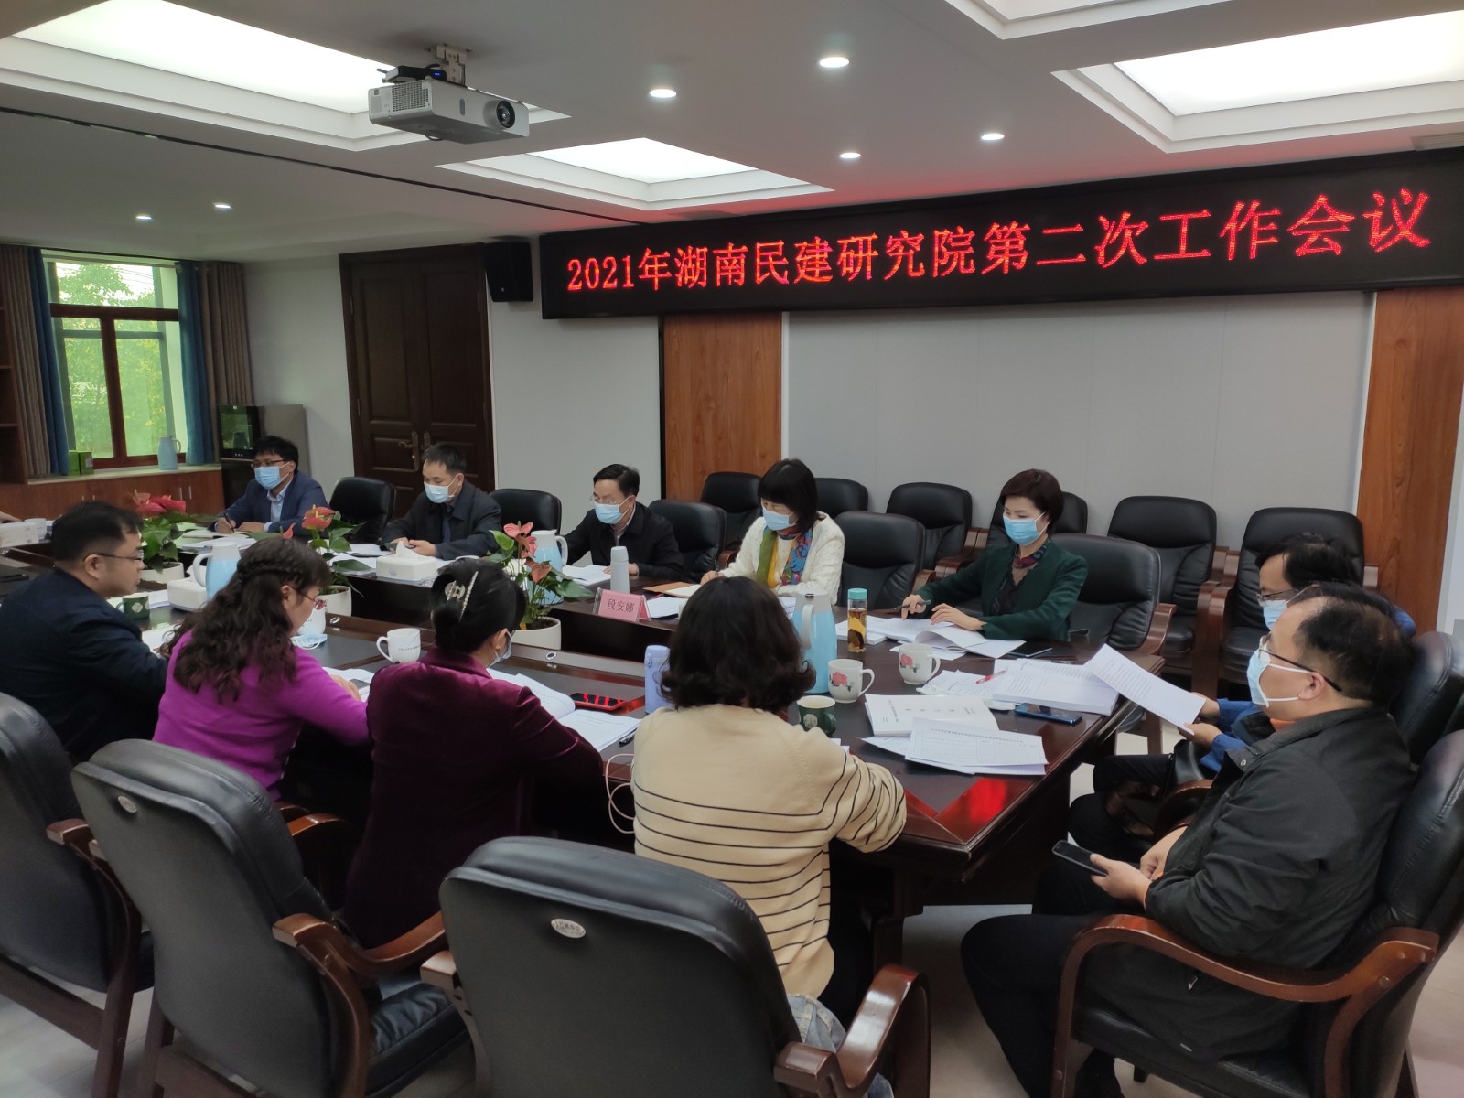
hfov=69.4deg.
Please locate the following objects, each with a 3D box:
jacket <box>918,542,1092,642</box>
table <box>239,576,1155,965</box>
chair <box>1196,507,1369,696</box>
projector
[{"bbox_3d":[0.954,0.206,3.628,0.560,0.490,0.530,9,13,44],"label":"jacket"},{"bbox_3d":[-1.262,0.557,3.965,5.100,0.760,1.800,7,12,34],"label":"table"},{"bbox_3d":[2.432,0.337,4.615,0.600,0.985,0.620,7,12,34],"label":"chair"},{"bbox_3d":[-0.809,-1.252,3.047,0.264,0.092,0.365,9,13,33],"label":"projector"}]

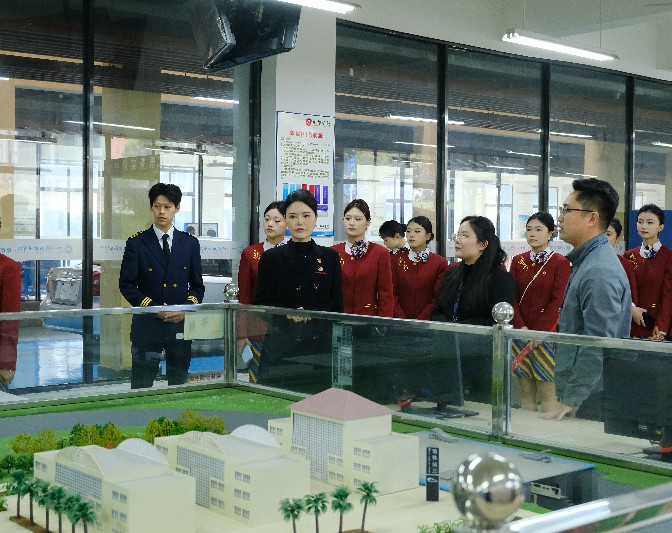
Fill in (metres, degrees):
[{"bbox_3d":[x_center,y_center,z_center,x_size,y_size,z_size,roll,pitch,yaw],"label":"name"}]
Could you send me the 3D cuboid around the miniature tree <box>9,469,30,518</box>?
[{"bbox_3d":[-0.837,0.599,2.702,0.052,0.128,0.052,-1,2,-38],"label":"miniature tree"}]

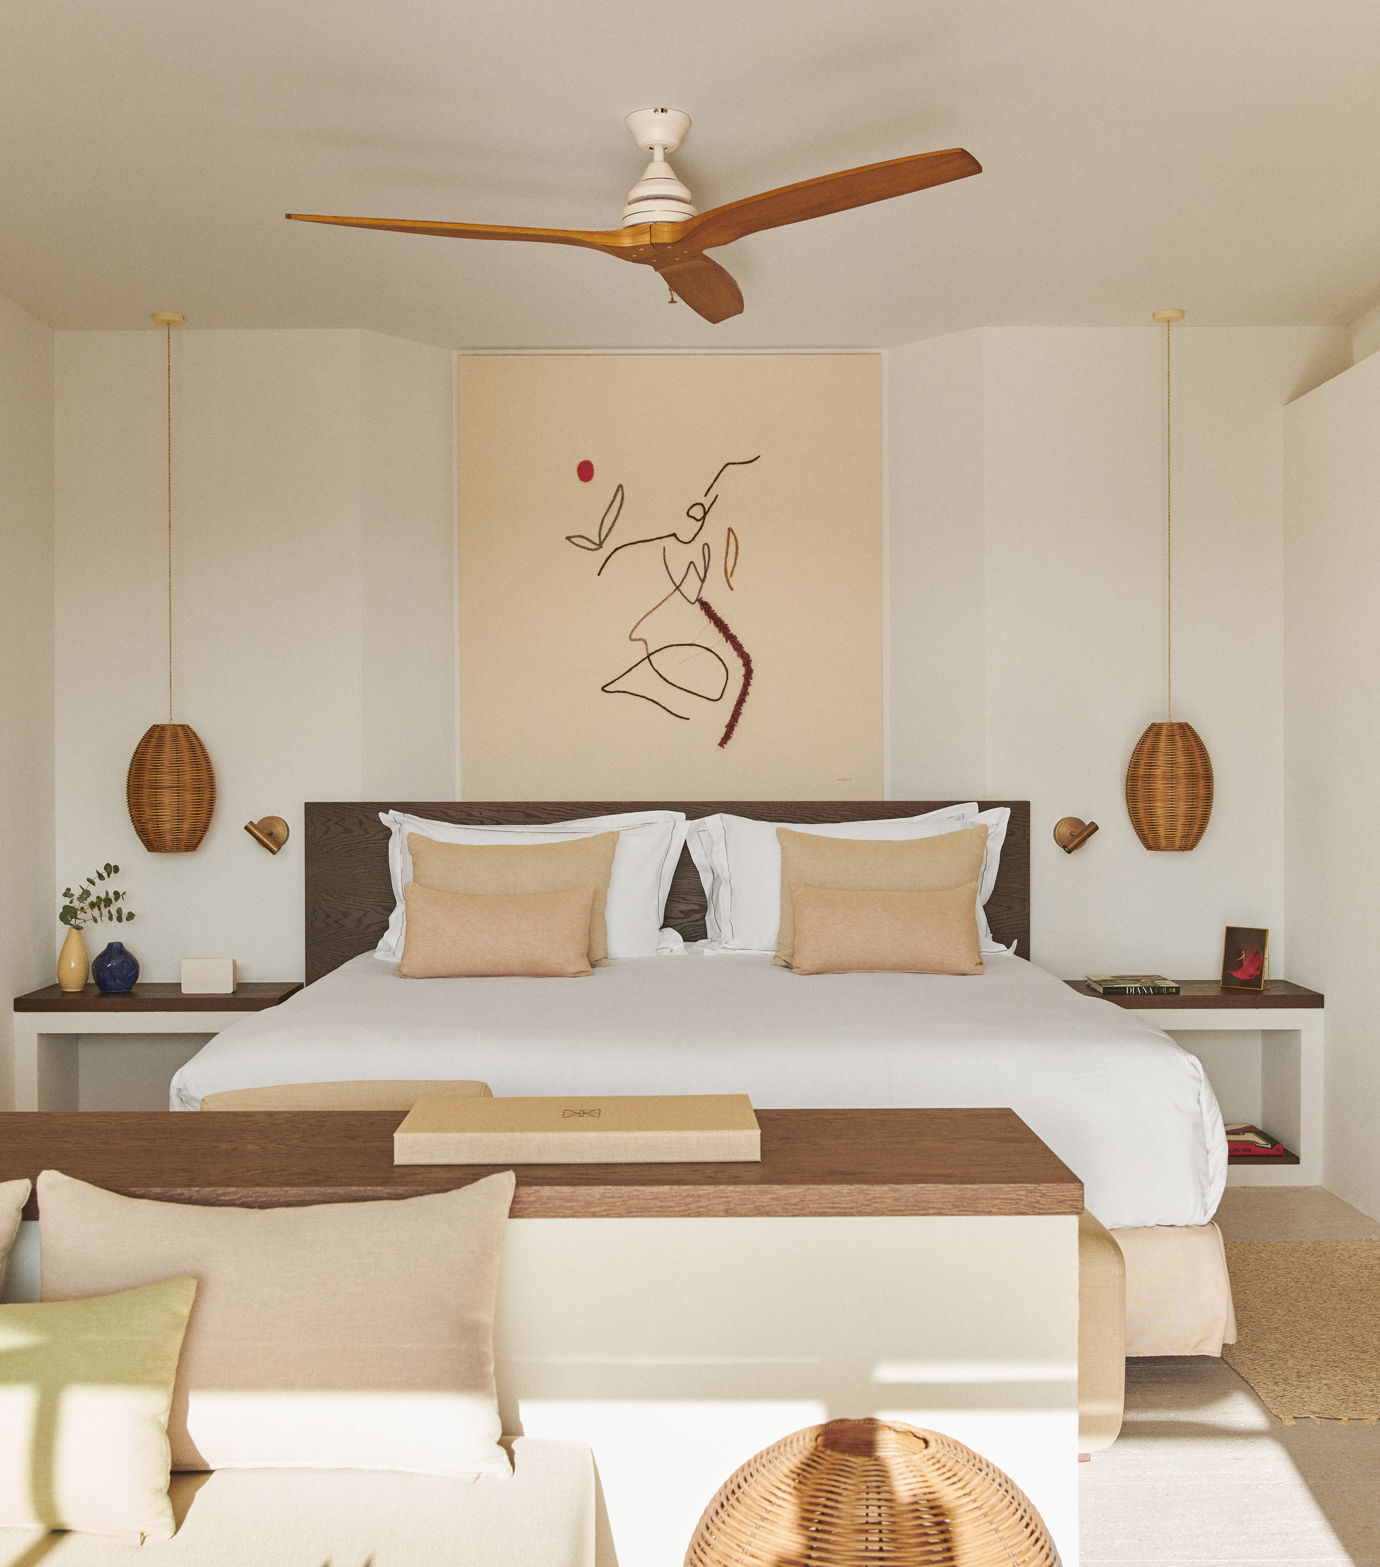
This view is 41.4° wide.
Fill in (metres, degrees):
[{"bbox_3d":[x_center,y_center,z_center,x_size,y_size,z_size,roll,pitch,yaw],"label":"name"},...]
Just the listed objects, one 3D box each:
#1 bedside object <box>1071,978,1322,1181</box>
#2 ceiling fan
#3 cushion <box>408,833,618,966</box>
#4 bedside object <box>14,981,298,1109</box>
[{"bbox_3d":[1.435,0.884,5.472,0.800,0.545,0.360,0,0,0],"label":"bedside object"},{"bbox_3d":[-0.121,-1.244,3.945,1.371,0.353,1.250,0,1,-1],"label":"ceiling fan"},{"bbox_3d":[-0.495,0.325,5.120,0.580,0.400,0.130,0,-25,0],"label":"cushion"},{"bbox_3d":[-1.555,0.886,5.456,0.790,0.545,0.360,0,0,0],"label":"bedside object"}]

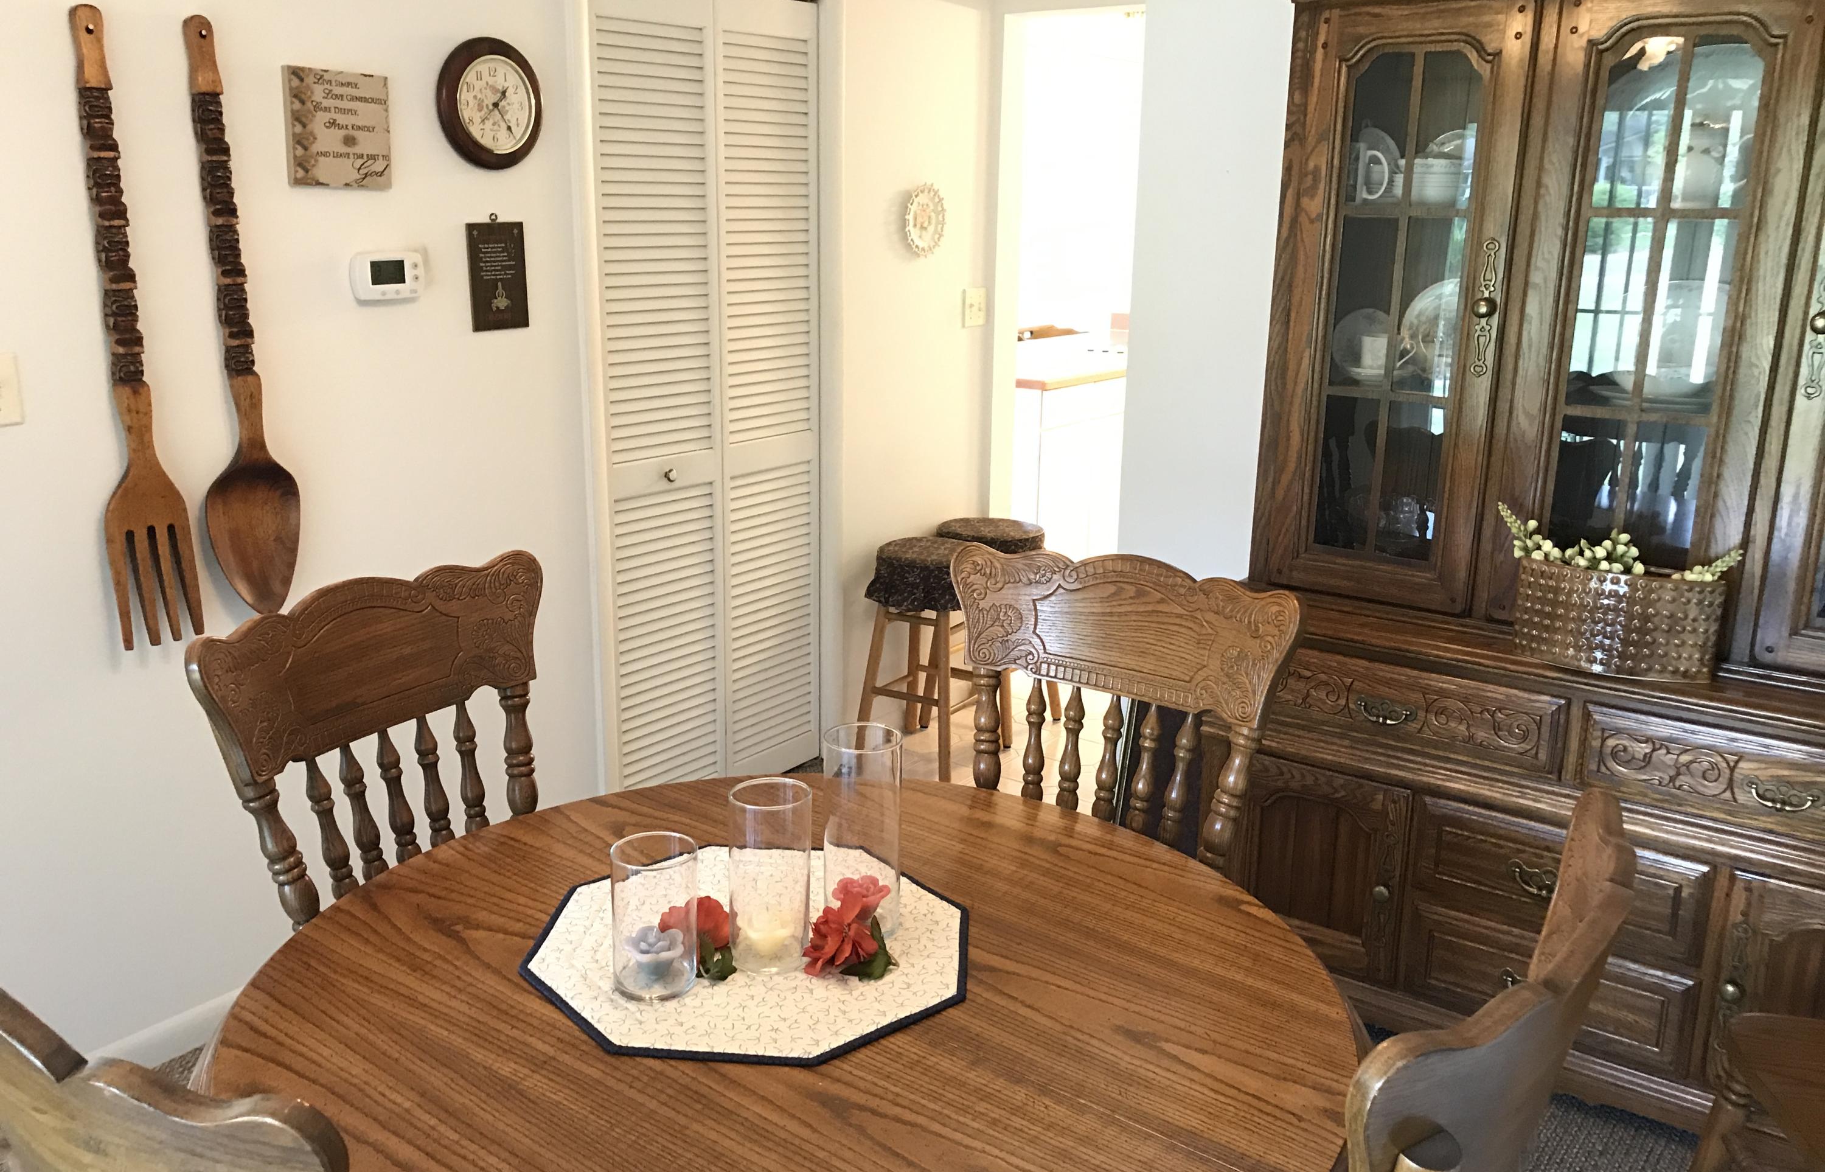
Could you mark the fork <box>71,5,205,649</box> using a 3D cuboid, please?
[{"bbox_3d":[-1.292,-0.405,2.444,0.050,1.040,0.151,11,18,35],"label":"fork"}]

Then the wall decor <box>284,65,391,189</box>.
[{"bbox_3d":[-1.066,-0.847,2.747,0.025,0.206,0.196,12,19,38],"label":"wall decor"}]

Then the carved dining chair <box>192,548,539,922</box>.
[{"bbox_3d":[-0.459,0.549,1.917,0.550,1.080,0.520,9,17,27],"label":"carved dining chair"}]

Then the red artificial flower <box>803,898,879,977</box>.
[{"bbox_3d":[-0.076,0.376,1.597,0.078,0.070,0.060,9,17,27],"label":"red artificial flower"}]

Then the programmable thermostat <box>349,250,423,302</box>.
[{"bbox_3d":[-1.021,-0.601,2.867,0.032,0.094,0.139,12,19,38],"label":"programmable thermostat"}]

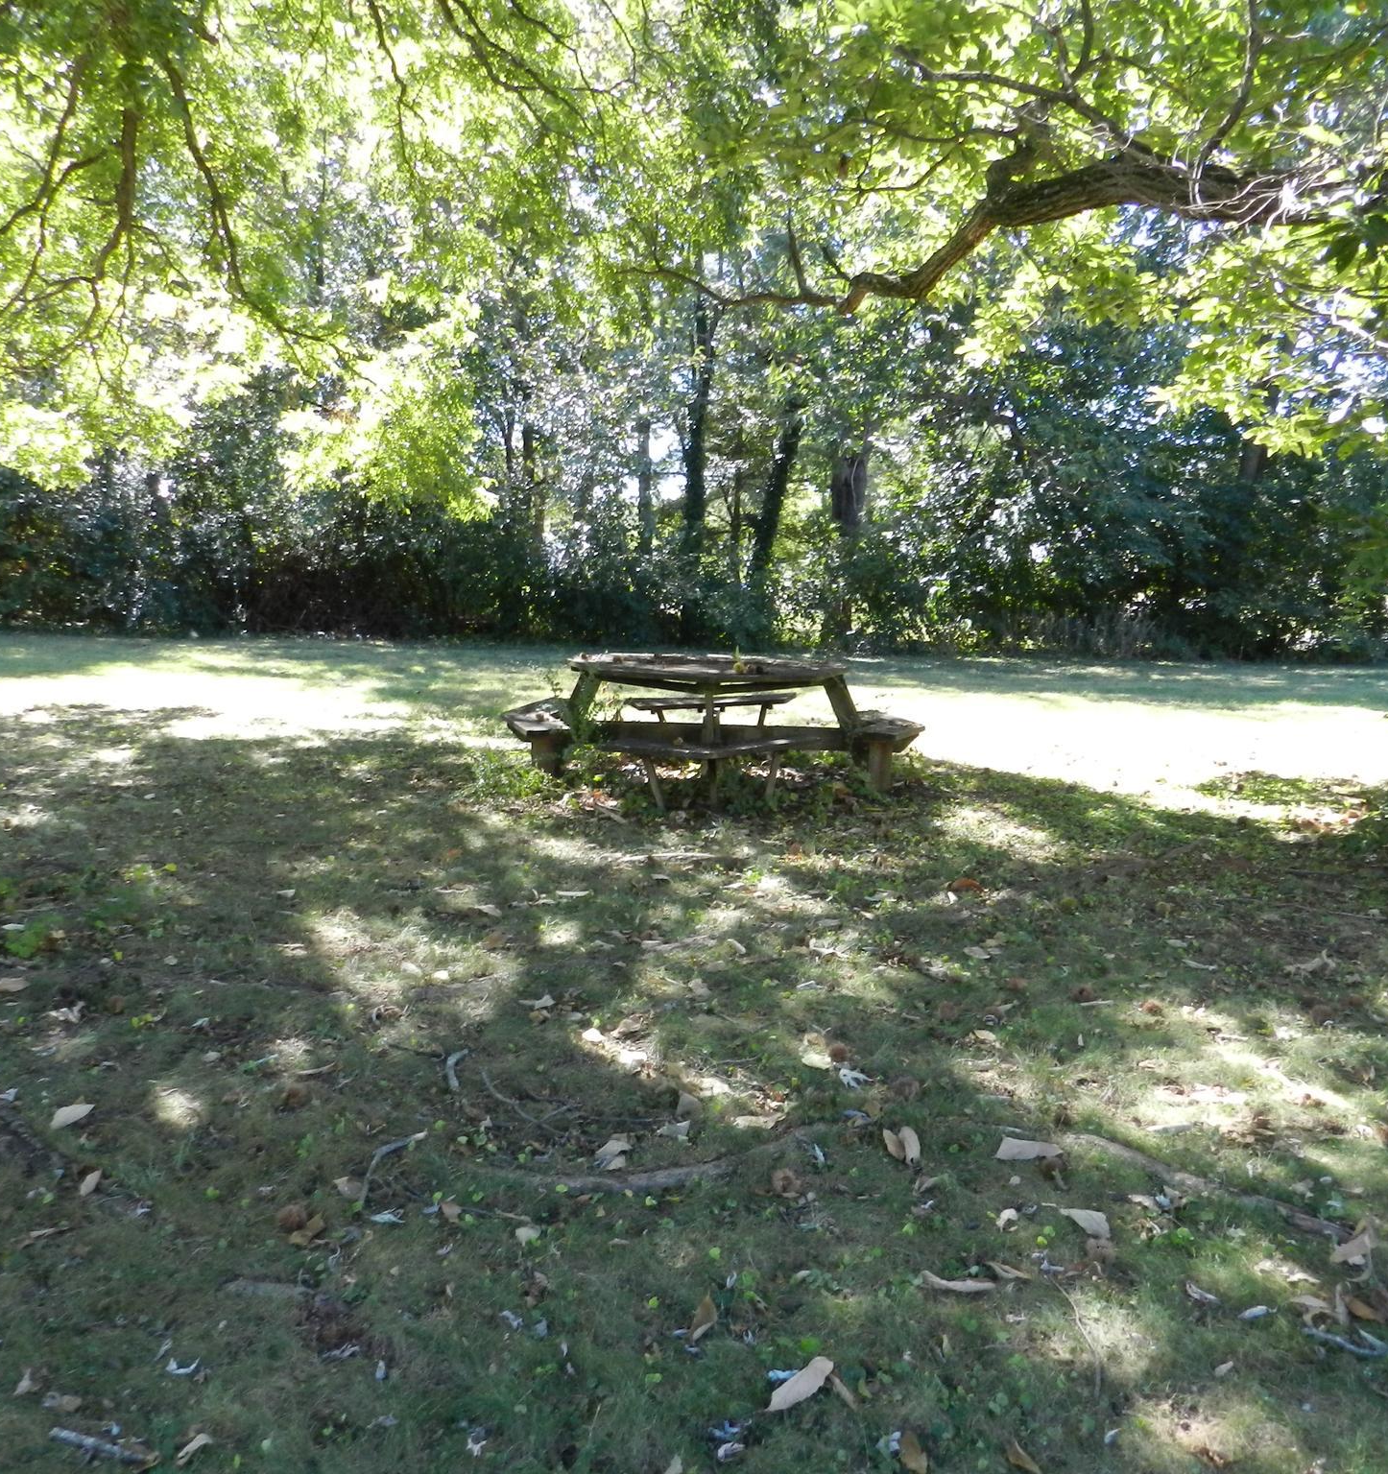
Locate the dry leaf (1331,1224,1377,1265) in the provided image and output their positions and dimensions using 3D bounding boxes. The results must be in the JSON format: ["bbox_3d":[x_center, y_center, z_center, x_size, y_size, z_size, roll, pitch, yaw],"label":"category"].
[{"bbox_3d":[1.384,1.062,2.739,0.135,0.045,0.060,-6,10,-38],"label":"dry leaf"}]

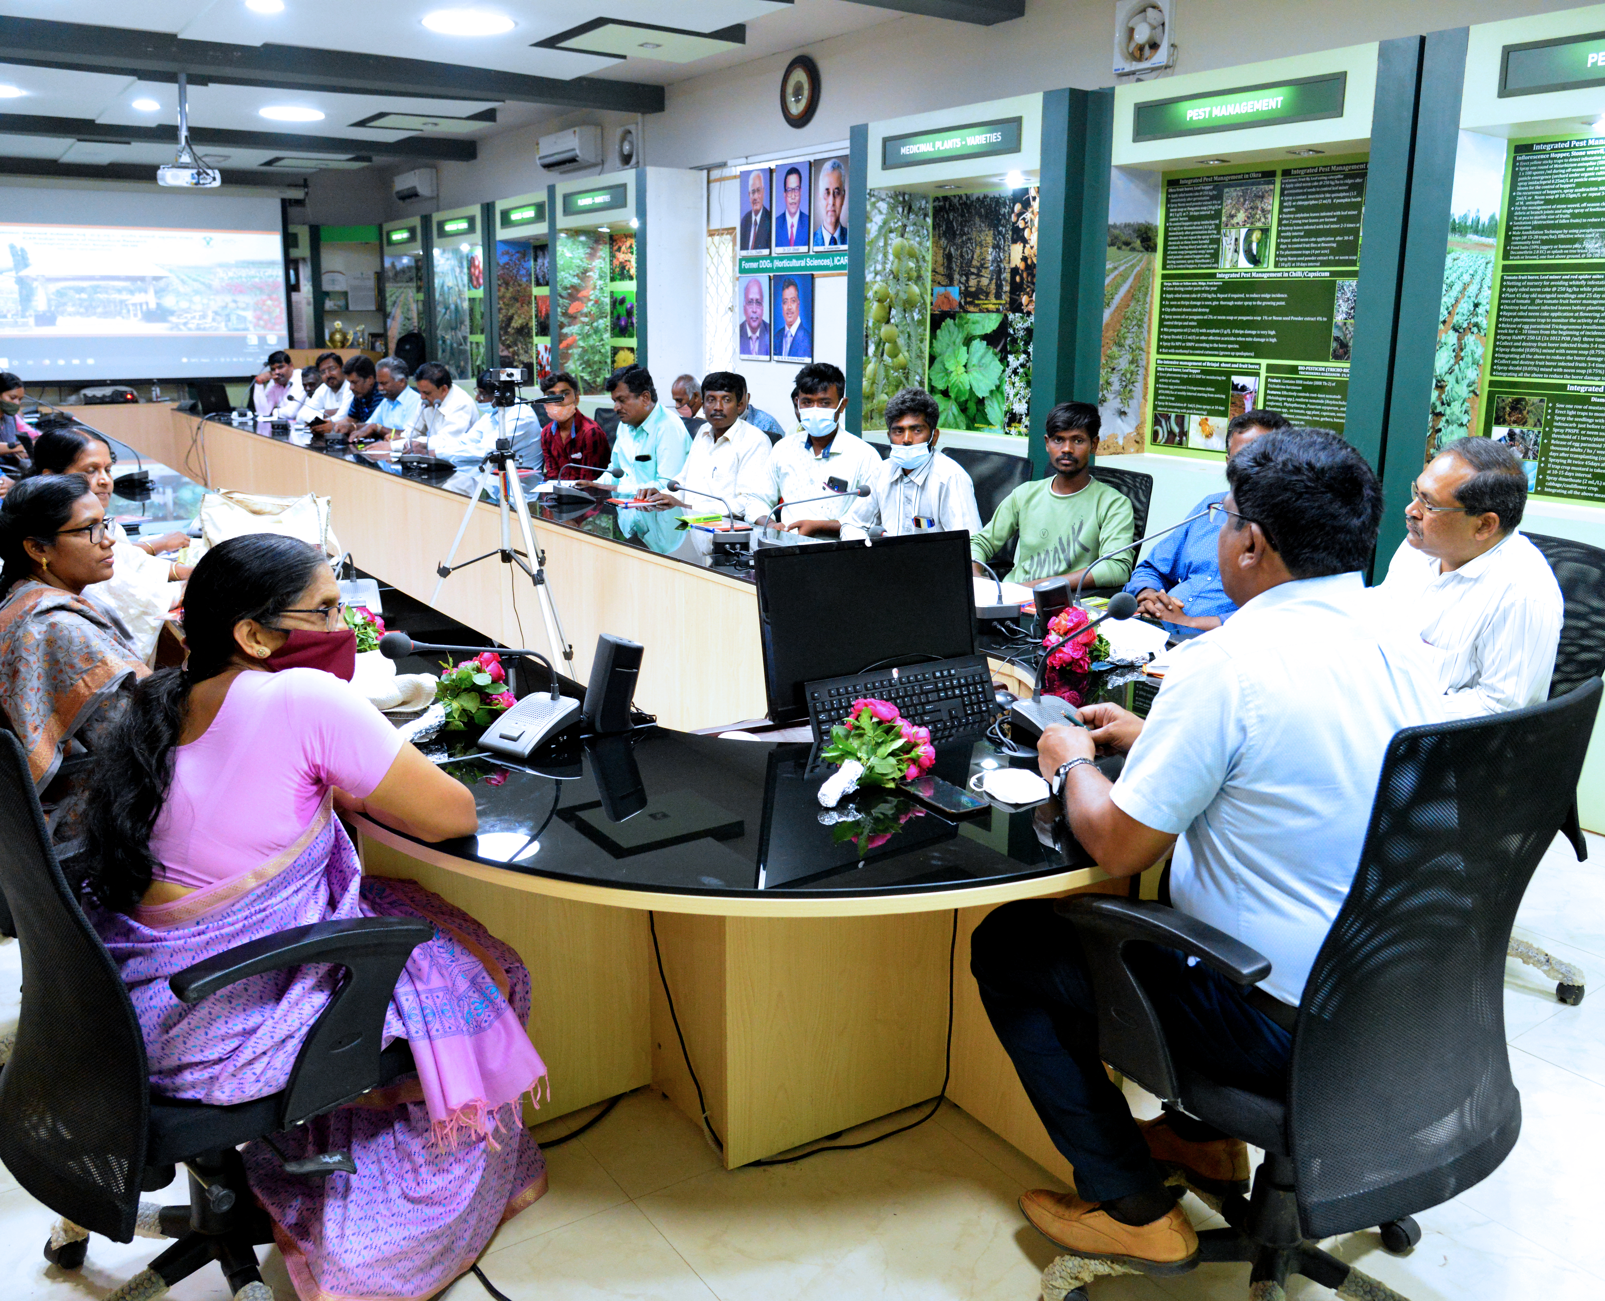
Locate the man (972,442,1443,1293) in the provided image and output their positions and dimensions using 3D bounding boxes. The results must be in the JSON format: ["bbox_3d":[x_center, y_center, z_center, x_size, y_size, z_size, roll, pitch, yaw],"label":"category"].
[{"bbox_3d":[0.653,0.343,2.148,0.610,1.380,0.670,-13,20,-40],"label":"man"}]

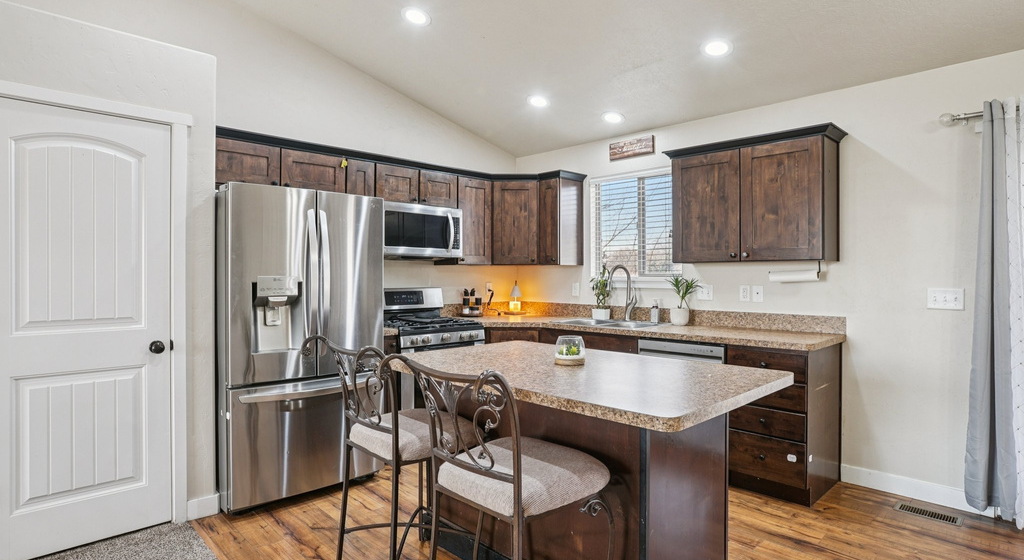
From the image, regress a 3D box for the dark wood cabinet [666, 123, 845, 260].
[{"bbox_3d":[1.555,-0.505,3.537,0.380,0.778,1.038,-1,1,-45],"label":"dark wood cabinet"}]

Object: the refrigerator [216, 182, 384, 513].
[{"bbox_3d":[-1.391,0.359,3.393,0.914,1.770,0.800,0,1,-45],"label":"refrigerator"}]

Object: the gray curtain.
[{"bbox_3d":[2.454,0.154,2.769,0.120,2.115,0.191,-1,1,-45],"label":"gray curtain"}]

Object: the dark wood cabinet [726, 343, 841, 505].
[{"bbox_3d":[1.652,0.810,3.277,0.630,0.872,0.453,-1,1,-45],"label":"dark wood cabinet"}]

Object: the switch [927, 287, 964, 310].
[{"bbox_3d":[2.419,0.108,3.021,0.014,0.117,0.163,0,1,-45],"label":"switch"}]

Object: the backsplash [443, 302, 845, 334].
[{"bbox_3d":[0.717,0.278,4.066,0.980,0.107,2.913,0,1,-45],"label":"backsplash"}]

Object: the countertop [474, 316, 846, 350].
[{"bbox_3d":[0.730,0.349,4.005,0.915,0.044,2.846,-1,1,-45],"label":"countertop"}]

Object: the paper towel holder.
[{"bbox_3d":[1.737,-0.052,3.330,0.070,0.125,0.295,-1,1,-45],"label":"paper towel holder"}]

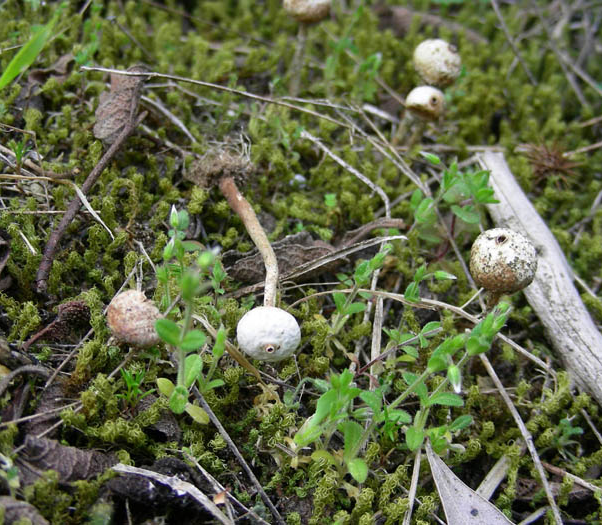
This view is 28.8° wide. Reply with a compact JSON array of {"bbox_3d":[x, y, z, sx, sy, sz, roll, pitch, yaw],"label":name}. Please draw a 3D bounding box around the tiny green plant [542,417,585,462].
[{"bbox_3d":[0.045,0.031,0.203,0.008,0.005,0.007,0,40,0],"label":"tiny green plant"}]

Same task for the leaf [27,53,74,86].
[{"bbox_3d":[-0.064,-0.049,0.298,0.011,0.005,0.009,0,40,0],"label":"leaf"}]

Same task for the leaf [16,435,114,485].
[{"bbox_3d":[-0.040,0.034,0.199,0.017,0.005,0.007,0,40,0],"label":"leaf"}]

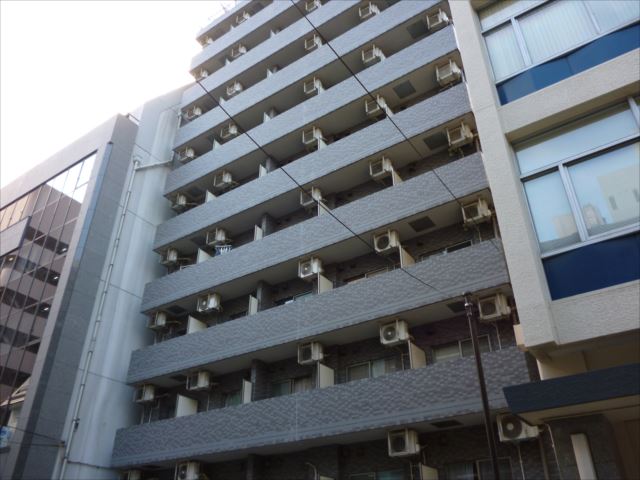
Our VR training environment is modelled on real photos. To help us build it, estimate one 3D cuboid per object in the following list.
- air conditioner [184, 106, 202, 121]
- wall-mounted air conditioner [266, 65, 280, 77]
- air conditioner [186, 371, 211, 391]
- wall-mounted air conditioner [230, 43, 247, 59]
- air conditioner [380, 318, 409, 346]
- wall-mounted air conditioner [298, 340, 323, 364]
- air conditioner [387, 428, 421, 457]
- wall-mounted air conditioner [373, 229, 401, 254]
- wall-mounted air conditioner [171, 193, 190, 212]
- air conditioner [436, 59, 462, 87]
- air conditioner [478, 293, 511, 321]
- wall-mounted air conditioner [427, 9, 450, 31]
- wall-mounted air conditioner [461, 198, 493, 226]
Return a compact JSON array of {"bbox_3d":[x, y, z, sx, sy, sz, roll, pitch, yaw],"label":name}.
[{"bbox_3d":[-6.605,-6.632,27.412,0.700,0.540,0.280,-20,-38,28],"label":"air conditioner"},{"bbox_3d":[-2.228,-8.123,24.809,0.700,0.540,0.280,-20,-38,28],"label":"wall-mounted air conditioner"},{"bbox_3d":[-4.225,4.939,18.128,0.700,0.540,0.280,-20,-38,28],"label":"air conditioner"},{"bbox_3d":[-4.285,-9.978,27.656,0.700,0.540,0.280,-20,-38,28],"label":"wall-mounted air conditioner"},{"bbox_3d":[2.088,2.600,14.313,0.670,0.523,0.270,-20,-37,28],"label":"air conditioner"},{"bbox_3d":[-0.257,3.447,15.647,0.670,0.523,0.270,-20,-37,28],"label":"wall-mounted air conditioner"},{"bbox_3d":[2.091,5.028,12.795,0.670,0.523,0.270,-20,-37,28],"label":"air conditioner"},{"bbox_3d":[2.090,0.105,15.870,0.670,0.523,0.270,-20,-37,28],"label":"wall-mounted air conditioner"},{"bbox_3d":[-6.534,-1.715,23.859,0.670,0.523,0.270,-20,-37,28],"label":"wall-mounted air conditioner"},{"bbox_3d":[4.406,-5.682,17.643,0.670,0.523,0.270,-20,-37,28],"label":"air conditioner"},{"bbox_3d":[4.426,1.747,13.138,0.700,0.540,0.280,-20,-38,28],"label":"air conditioner"},{"bbox_3d":[4.387,-8.066,19.146,0.670,0.523,0.270,-20,-37,28],"label":"wall-mounted air conditioner"},{"bbox_3d":[4.424,-0.767,14.559,0.670,0.523,0.270,-20,-37,28],"label":"wall-mounted air conditioner"}]

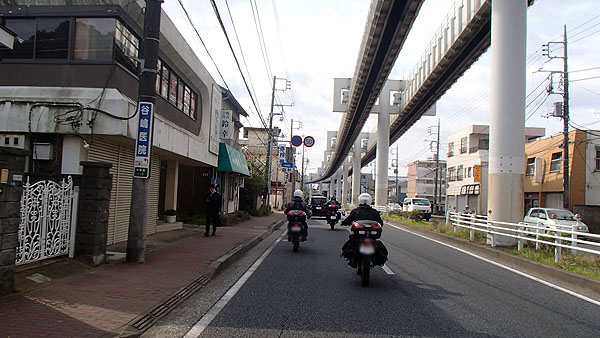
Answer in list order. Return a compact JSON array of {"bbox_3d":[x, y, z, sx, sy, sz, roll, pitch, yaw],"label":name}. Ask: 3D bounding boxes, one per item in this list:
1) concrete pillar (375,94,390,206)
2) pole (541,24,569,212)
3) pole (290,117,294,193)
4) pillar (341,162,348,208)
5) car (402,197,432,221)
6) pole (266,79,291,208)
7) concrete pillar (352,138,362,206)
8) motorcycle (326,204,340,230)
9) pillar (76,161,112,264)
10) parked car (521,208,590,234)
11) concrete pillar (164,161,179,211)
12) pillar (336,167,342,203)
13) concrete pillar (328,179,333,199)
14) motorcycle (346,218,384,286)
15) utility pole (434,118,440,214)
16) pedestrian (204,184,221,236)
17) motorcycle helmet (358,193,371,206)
[{"bbox_3d":[8.730,-1.823,46.385,1.270,12.660,1.270,2,-3,3],"label":"concrete pillar"},{"bbox_3d":[14.113,-2.261,24.374,1.300,11.570,0.550,2,-3,3],"label":"pole"},{"bbox_3d":[-0.883,-0.895,57.000,0.300,11.600,0.300,2,-4,2],"label":"pole"},{"bbox_3d":[10.415,3.617,102.000,1.200,10.400,1.200,2,-4,2],"label":"pillar"},{"bbox_3d":[10.464,3.486,39.506,1.700,1.950,4.500,2,-3,3],"label":"car"},{"bbox_3d":[-1.656,-2.027,36.312,1.600,11.160,0.550,2,-3,3],"label":"pole"},{"bbox_3d":[10.180,0.518,78.371,1.400,12.200,1.400,2,-3,3],"label":"concrete pillar"},{"bbox_3d":[1.603,2.279,21.302,0.820,1.300,2.150,2,-3,3],"label":"motorcycle"},{"bbox_3d":[-3.916,0.840,8.443,0.450,1.860,0.470,2,-4,2],"label":"pillar"},{"bbox_3d":[13.098,2.753,22.799,1.620,1.500,3.650,2,-3,3],"label":"parked car"},{"bbox_3d":[-4.977,0.835,17.300,0.360,2.350,0.420,2,-4,2],"label":"concrete pillar"},{"bbox_3d":[12.758,5.096,142.340,1.350,11.190,1.350,2,-3,3],"label":"pillar"},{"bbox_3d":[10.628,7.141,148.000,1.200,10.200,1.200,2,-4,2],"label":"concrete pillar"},{"bbox_3d":[1.202,1.492,8.530,0.760,1.220,2.100,2,-4,2],"label":"motorcycle"},{"bbox_3d":[16.366,-0.274,53.000,0.330,11.300,0.330,2,-4,2],"label":"utility pole"},{"bbox_3d":[-2.885,1.375,14.837,0.540,1.700,0.380,1,-4,19],"label":"pedestrian"},{"bbox_3d":[1.264,0.596,8.650,0.255,0.270,0.320,2,-3,3],"label":"motorcycle helmet"}]

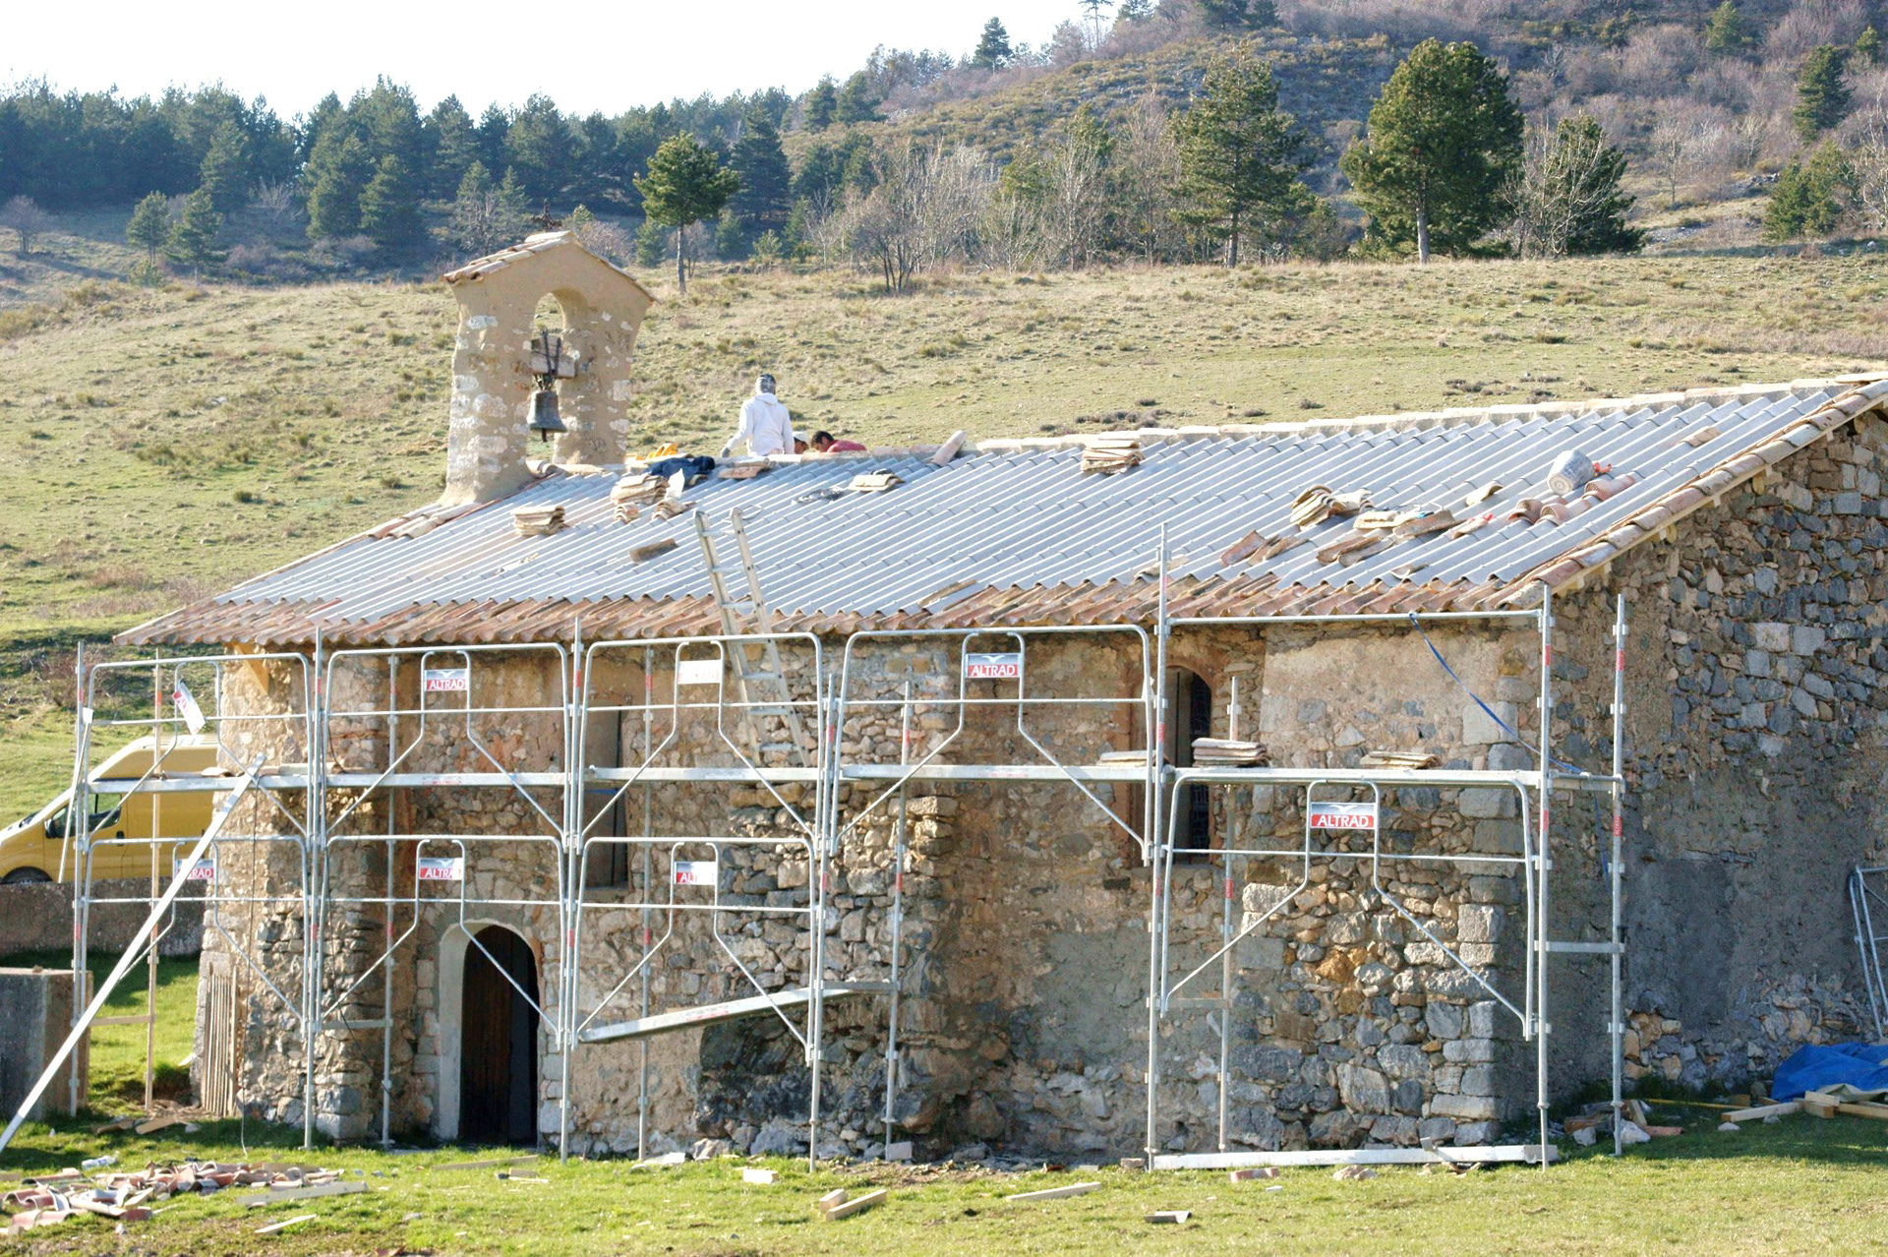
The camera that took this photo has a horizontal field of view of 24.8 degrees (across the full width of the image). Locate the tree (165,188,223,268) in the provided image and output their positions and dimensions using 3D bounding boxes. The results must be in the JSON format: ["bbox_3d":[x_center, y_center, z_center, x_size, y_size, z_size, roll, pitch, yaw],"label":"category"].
[{"bbox_3d":[-34.517,-18.074,198.000,2.650,4.417,2.650,1,-3,0],"label":"tree"}]

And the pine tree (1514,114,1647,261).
[{"bbox_3d":[27.395,-19.046,185.000,5.460,6.158,5.460,1,-3,0],"label":"pine tree"}]

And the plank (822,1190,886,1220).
[{"bbox_3d":[-0.535,3.537,26.400,0.060,0.065,1.432,0,-3,12],"label":"plank"}]

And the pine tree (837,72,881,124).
[{"bbox_3d":[-6.512,-40.712,330.000,3.397,4.077,3.397,1,-3,0],"label":"pine tree"}]

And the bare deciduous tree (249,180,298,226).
[{"bbox_3d":[-36.613,-23.266,235.000,2.661,2.419,2.661,1,-3,0],"label":"bare deciduous tree"}]

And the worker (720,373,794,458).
[{"bbox_3d":[-1.586,-1.792,39.100,0.620,1.080,0.580,0,-3,20],"label":"worker"}]

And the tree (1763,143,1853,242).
[{"bbox_3d":[41.196,-20.854,205.000,4.095,4.549,4.095,1,-3,0],"label":"tree"}]

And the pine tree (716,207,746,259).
[{"bbox_3d":[-10.279,-19.094,208.000,1.499,2.570,1.499,1,-3,0],"label":"pine tree"}]

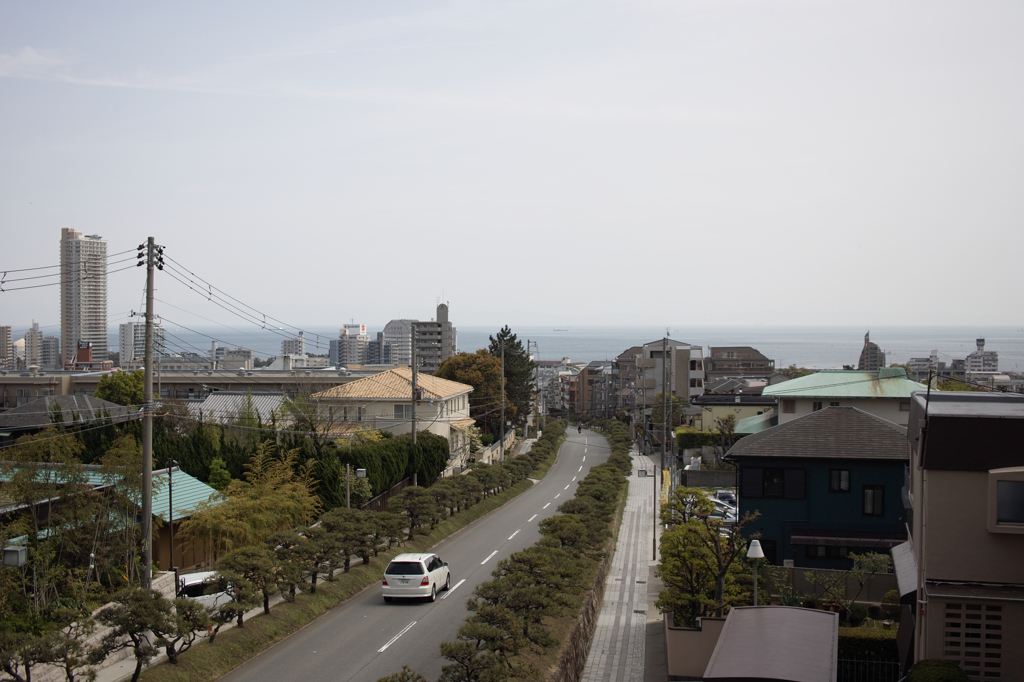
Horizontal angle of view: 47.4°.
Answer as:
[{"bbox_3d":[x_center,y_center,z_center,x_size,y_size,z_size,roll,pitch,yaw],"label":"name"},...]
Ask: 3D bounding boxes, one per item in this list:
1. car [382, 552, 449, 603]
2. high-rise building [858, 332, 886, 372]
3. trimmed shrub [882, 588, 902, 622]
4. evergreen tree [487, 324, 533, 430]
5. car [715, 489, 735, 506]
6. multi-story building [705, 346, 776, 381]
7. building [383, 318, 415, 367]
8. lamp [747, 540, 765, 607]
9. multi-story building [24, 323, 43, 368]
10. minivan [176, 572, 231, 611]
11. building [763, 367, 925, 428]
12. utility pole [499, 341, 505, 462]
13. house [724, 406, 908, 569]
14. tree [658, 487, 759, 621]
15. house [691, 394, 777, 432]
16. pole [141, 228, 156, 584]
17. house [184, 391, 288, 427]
[{"bbox_3d":[-3.420,8.537,43.141,1.800,1.630,4.750,0,-4,7],"label":"car"},{"bbox_3d":[265.200,12.604,860.313,19.500,39.500,16.000,0,1,12],"label":"high-rise building"},{"bbox_3d":[13.269,9.163,40.752,0.800,1.120,0.800,0,1,0],"label":"trimmed shrub"},{"bbox_3d":[-0.100,5.235,149.102,5.800,13.800,5.800,0,1,0],"label":"evergreen tree"},{"bbox_3d":[15.450,11.511,84.493,1.680,1.500,4.200,0,1,7],"label":"car"},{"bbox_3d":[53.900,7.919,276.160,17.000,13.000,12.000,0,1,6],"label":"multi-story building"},{"bbox_3d":[-76.800,5.146,810.184,20.000,40.000,21.000,0,1,21],"label":"building"},{"bbox_3d":[6.700,7.141,32.117,0.470,3.400,0.470,0,1,8],"label":"lamp"},{"bbox_3d":[-414.552,7.098,1010.244,14.000,45.500,16.000,-1,1,-37],"label":"multi-story building"},{"bbox_3d":[-11.350,8.806,40.645,3.900,1.650,1.650,-1,1,-34],"label":"minivan"},{"bbox_3d":[28.779,6.080,97.928,15.000,7.700,11.300,0,1,13],"label":"building"},{"bbox_3d":[-0.989,6.337,113.116,0.340,12.700,0.340,0,1,7],"label":"utility pole"},{"bbox_3d":[12.866,6.356,46.427,8.200,7.200,7.000,0,1,15],"label":"house"},{"bbox_3d":[6.574,7.273,39.122,3.200,4.800,3.100,0,1,0],"label":"tree"},{"bbox_3d":[21.597,7.664,111.408,8.700,5.100,8.000,0,1,9],"label":"house"},{"bbox_3d":[-10.895,3.092,35.054,0.360,12.400,0.360,1,1,7],"label":"pole"},{"bbox_3d":[-24.000,7.415,99.930,9.700,6.300,10.200,0,1,20],"label":"house"}]

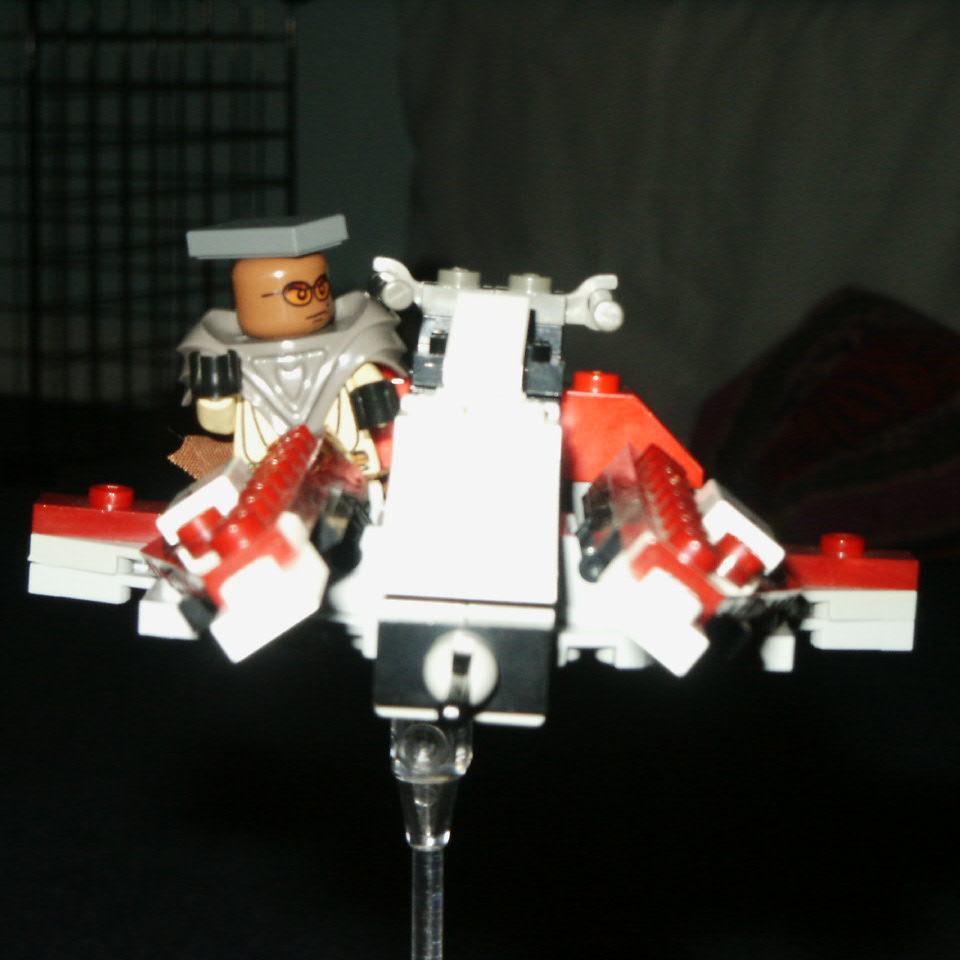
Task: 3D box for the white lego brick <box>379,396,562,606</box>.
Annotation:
[{"bbox_3d":[0.000,0.001,0.355,0.016,0.018,0.017,3,7,3],"label":"white lego brick"}]

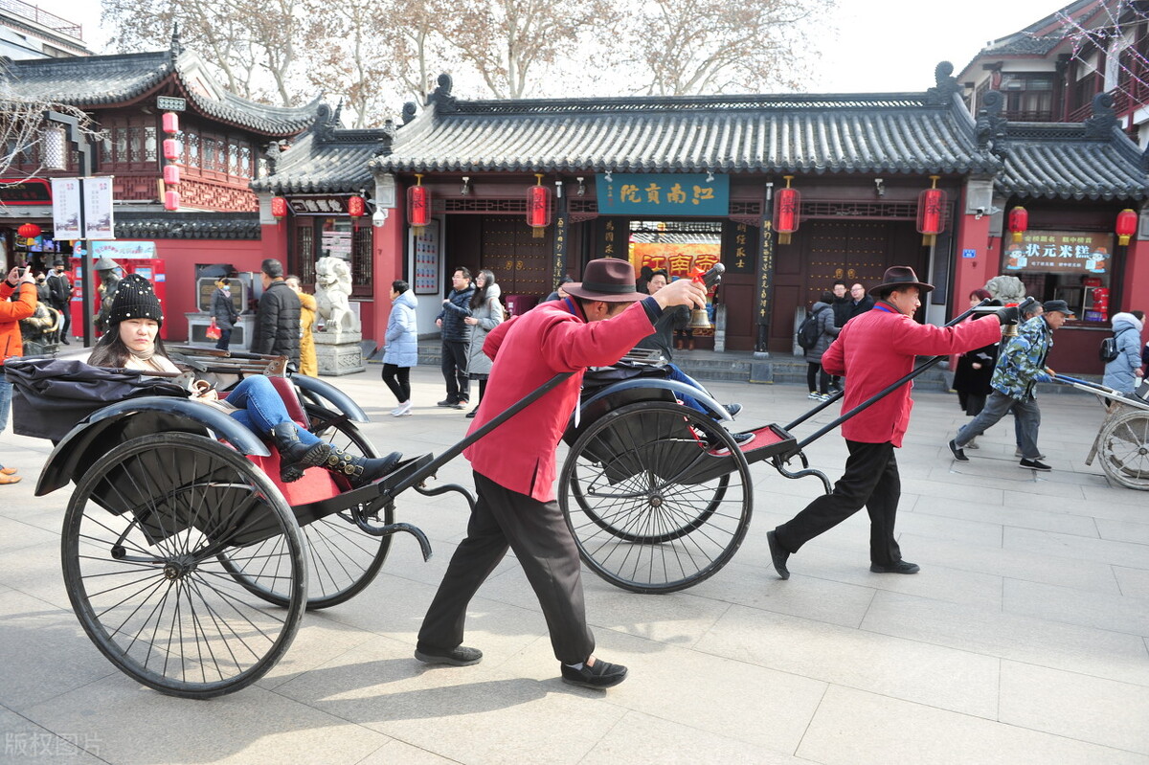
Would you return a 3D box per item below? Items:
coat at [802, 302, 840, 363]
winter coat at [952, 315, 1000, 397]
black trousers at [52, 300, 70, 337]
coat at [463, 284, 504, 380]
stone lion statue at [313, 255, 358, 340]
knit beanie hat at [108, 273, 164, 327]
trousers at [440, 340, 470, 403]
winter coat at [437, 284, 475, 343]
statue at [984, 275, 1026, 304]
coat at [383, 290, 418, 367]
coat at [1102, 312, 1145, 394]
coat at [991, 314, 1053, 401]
[{"bbox_3d":[3.606,-0.734,12.038,0.400,0.916,0.500,-2,8,-25],"label":"coat"},{"bbox_3d":[4.450,-0.297,9.200,0.430,0.920,0.520,1,7,-6],"label":"winter coat"},{"bbox_3d":[-10.829,-1.352,17.502,0.400,0.848,0.420,7,9,36],"label":"black trousers"},{"bbox_3d":[-1.026,-0.572,9.505,0.400,1.108,0.500,-3,9,-34],"label":"coat"},{"bbox_3d":[-3.888,-1.348,13.500,0.580,1.373,0.780,3,7,14],"label":"stone lion statue"},{"bbox_3d":[-1.799,-0.338,3.400,0.200,0.220,0.220,-4,8,-38],"label":"knit beanie hat"},{"bbox_3d":[-1.462,-0.151,10.213,0.330,0.830,0.400,-3,9,-34],"label":"trousers"},{"bbox_3d":[-1.456,-0.856,10.300,0.420,0.740,0.550,-3,8,-37],"label":"winter coat"},{"bbox_3d":[6.110,-0.880,11.850,0.650,1.300,0.850,3,7,14],"label":"statue"},{"bbox_3d":[-2.033,-0.625,9.703,0.420,0.918,0.480,1,7,-2],"label":"coat"},{"bbox_3d":[6.554,-0.343,9.900,0.430,0.960,0.500,1,7,-2],"label":"coat"},{"bbox_3d":[4.209,-0.234,7.800,0.500,0.800,0.520,21,15,26],"label":"coat"}]

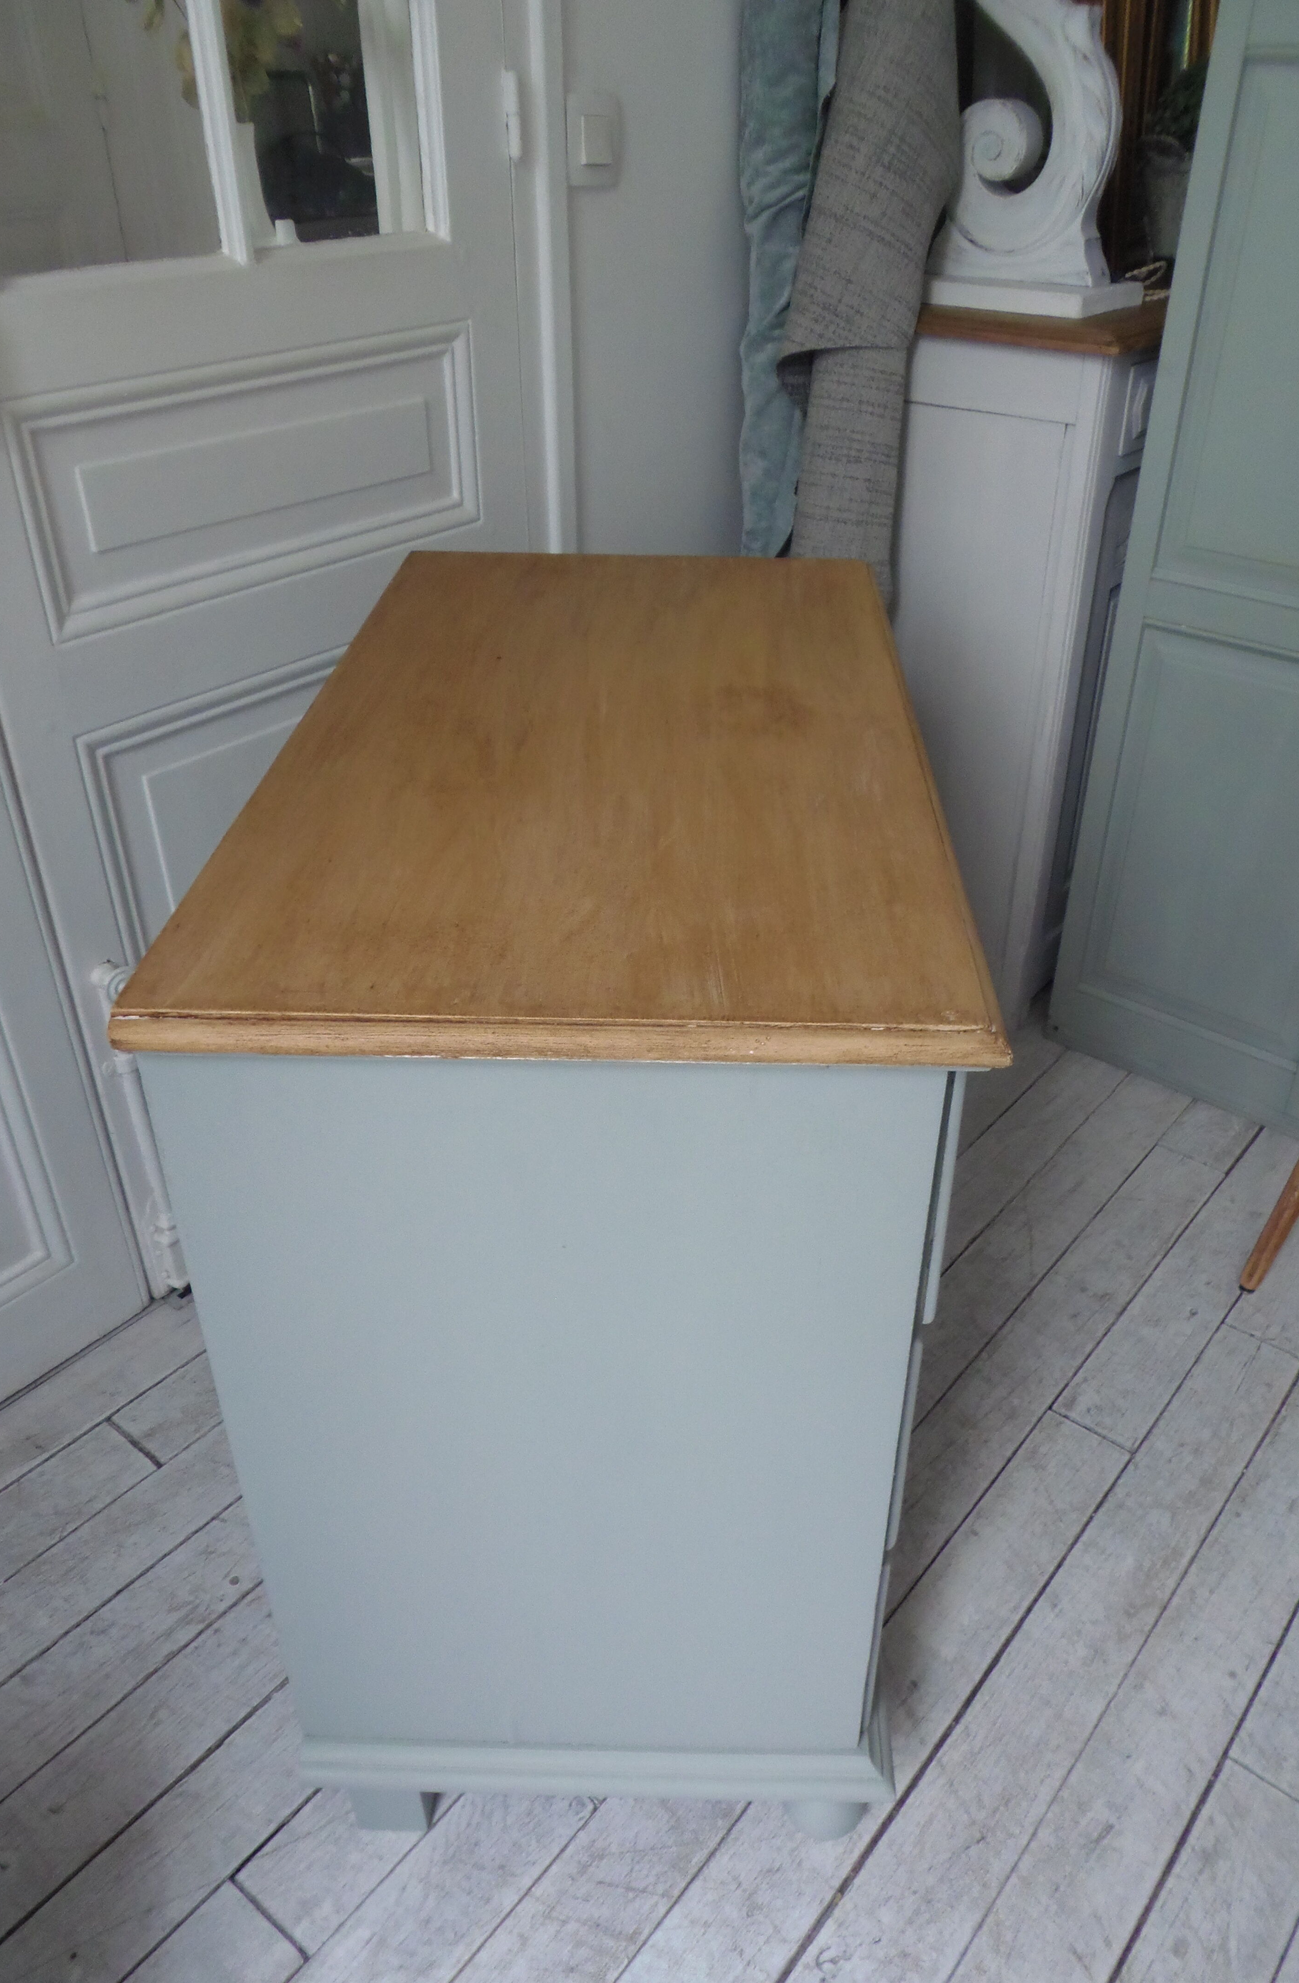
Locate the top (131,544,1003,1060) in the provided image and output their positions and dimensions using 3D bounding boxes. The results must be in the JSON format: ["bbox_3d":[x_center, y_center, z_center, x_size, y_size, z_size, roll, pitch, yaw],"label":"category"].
[{"bbox_3d":[-0.026,-0.184,0.943,0.410,0.019,0.769,1,33,2],"label":"top"}]

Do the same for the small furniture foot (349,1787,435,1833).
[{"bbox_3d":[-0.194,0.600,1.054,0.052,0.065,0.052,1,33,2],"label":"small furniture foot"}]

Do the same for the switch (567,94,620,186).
[{"bbox_3d":[-0.061,-0.913,1.475,0.015,0.085,0.085,22,39,31],"label":"switch"}]

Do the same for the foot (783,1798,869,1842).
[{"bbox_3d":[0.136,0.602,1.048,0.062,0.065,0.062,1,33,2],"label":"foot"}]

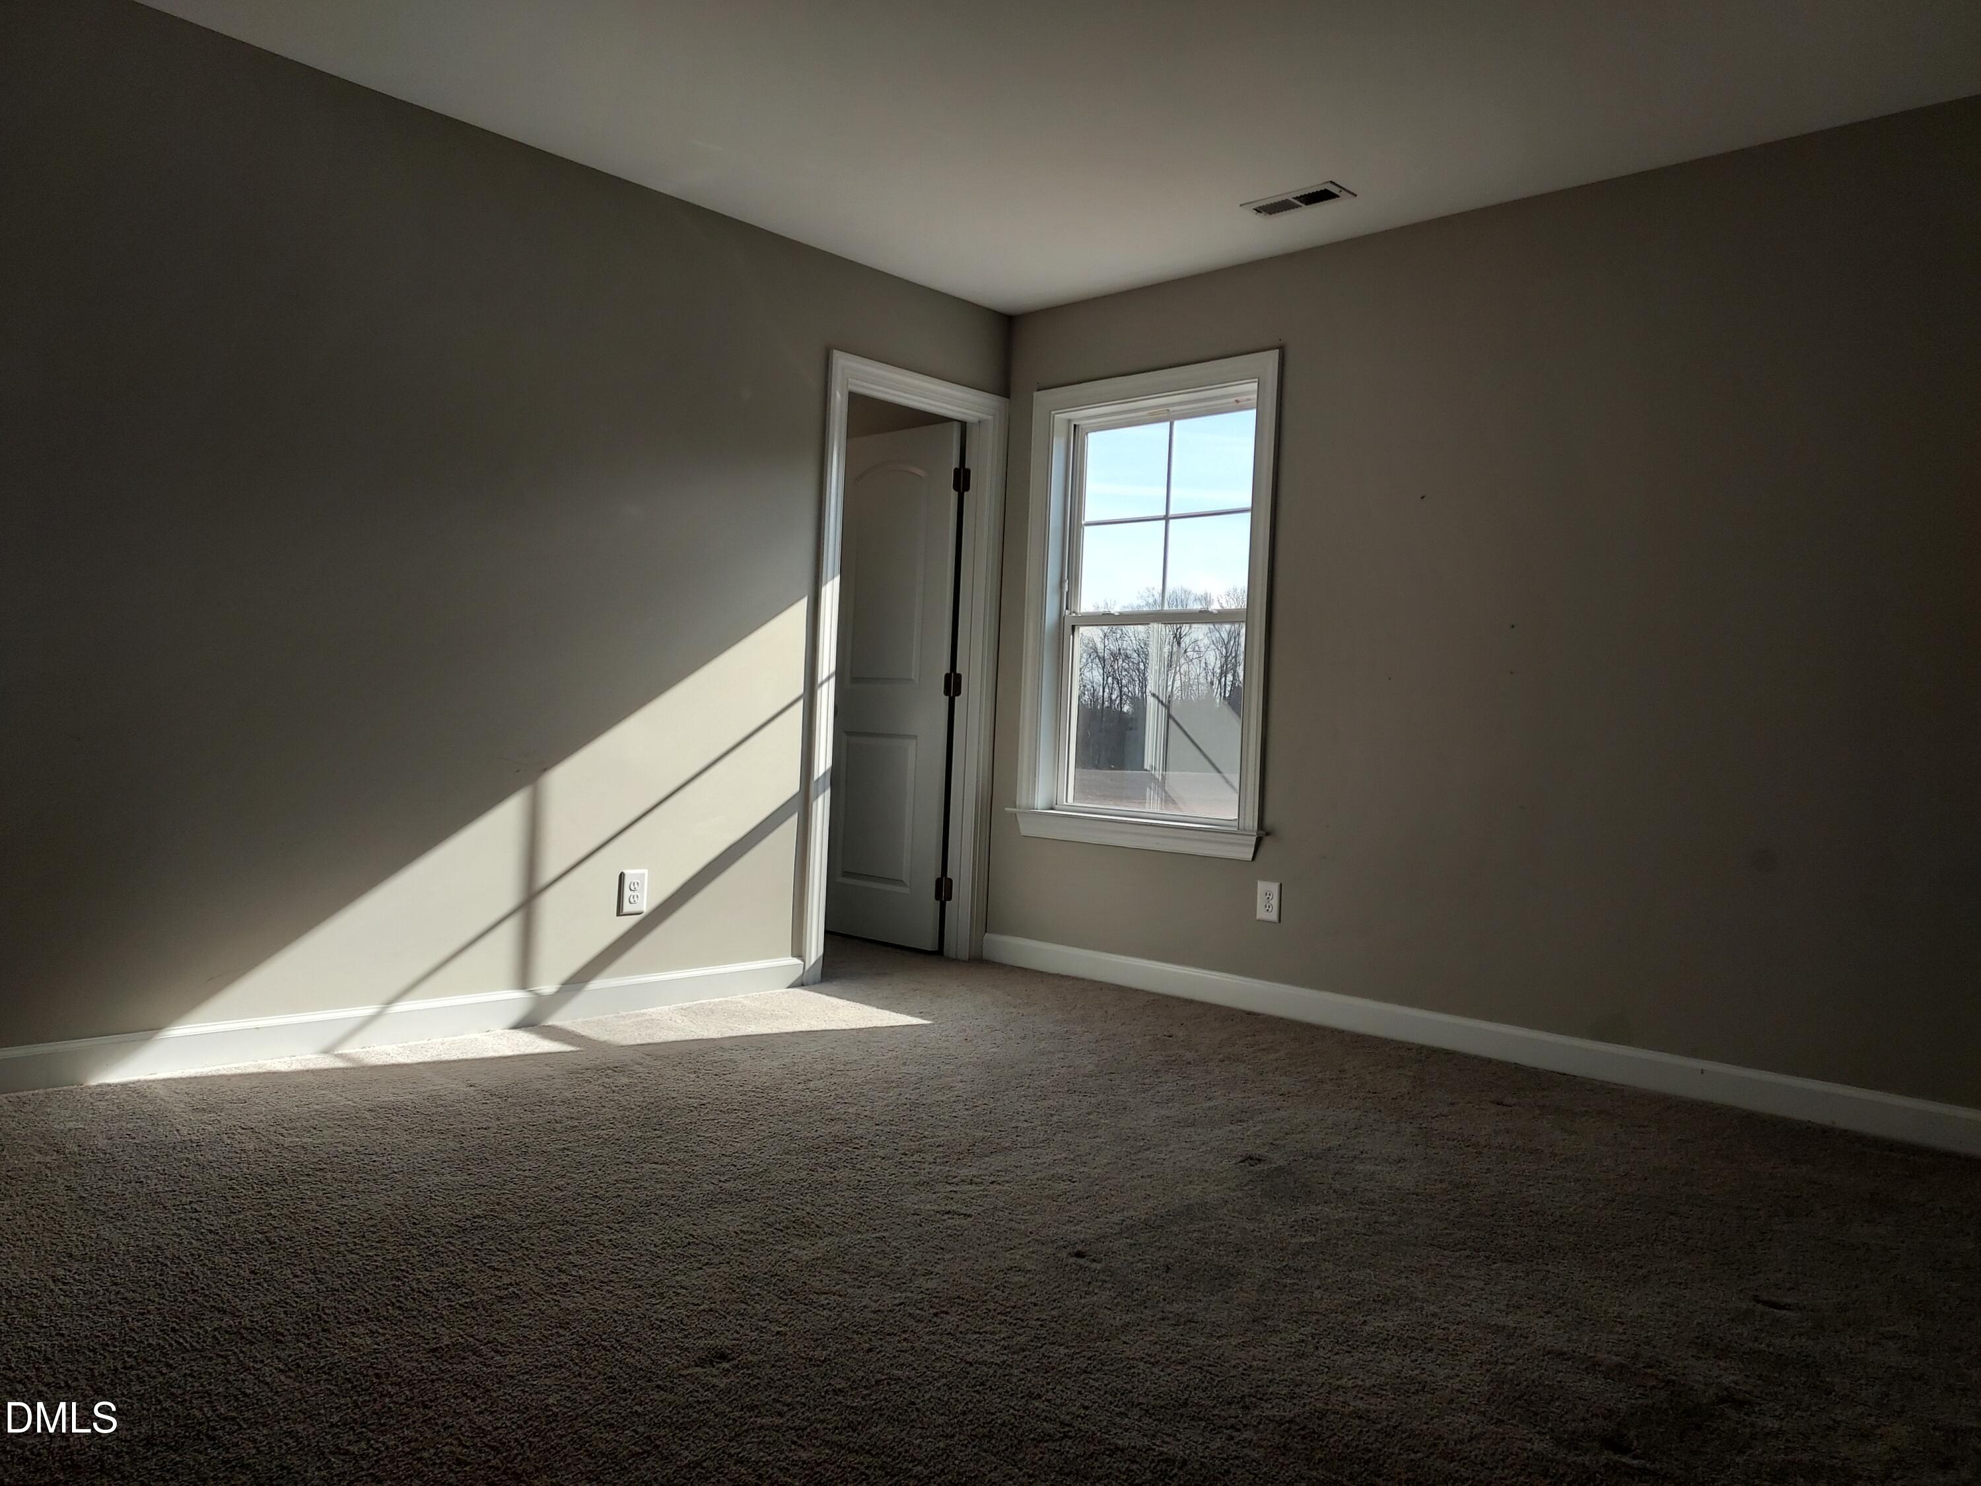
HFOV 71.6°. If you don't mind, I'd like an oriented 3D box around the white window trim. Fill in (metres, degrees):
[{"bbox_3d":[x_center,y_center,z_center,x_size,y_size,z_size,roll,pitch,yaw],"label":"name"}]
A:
[{"bbox_3d":[0.523,-0.453,4.766,1.103,1.637,0.125,3,1,43],"label":"white window trim"}]

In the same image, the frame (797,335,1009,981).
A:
[{"bbox_3d":[-0.311,-0.245,4.920,0.140,2.122,0.872,3,1,43],"label":"frame"}]

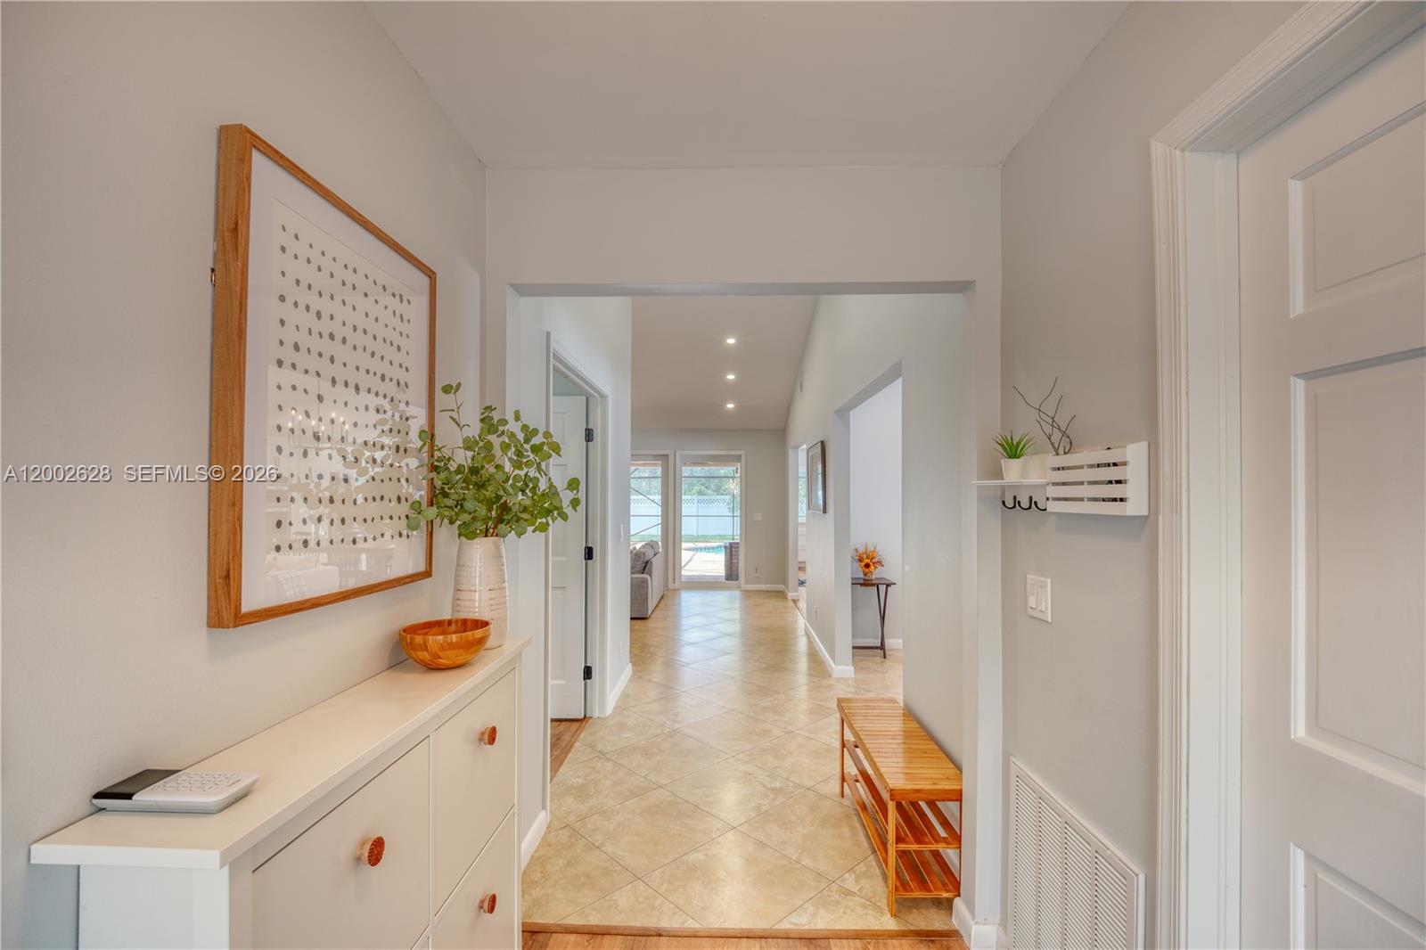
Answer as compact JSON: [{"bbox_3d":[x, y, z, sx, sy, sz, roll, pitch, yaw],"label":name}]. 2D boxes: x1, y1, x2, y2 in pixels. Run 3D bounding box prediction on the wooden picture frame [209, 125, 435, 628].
[{"bbox_3d":[-0.725,-0.136,1.120,0.038,0.757,0.570,0,-1,2],"label":"wooden picture frame"}]

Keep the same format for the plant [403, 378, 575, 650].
[{"bbox_3d":[-0.565,0.100,1.440,0.420,0.670,0.370,0,-1,2],"label":"plant"}]

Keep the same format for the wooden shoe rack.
[{"bbox_3d":[0.735,1.268,2.240,0.290,0.440,0.840,0,-1,2],"label":"wooden shoe rack"}]

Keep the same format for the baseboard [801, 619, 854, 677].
[{"bbox_3d":[1.030,1.560,5.100,0.170,0.090,1.580,0,-1,2],"label":"baseboard"}]

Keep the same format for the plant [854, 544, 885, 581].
[{"bbox_3d":[1.405,0.780,4.970,0.280,0.330,0.270,0,-1,2],"label":"plant"}]

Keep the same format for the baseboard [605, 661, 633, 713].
[{"bbox_3d":[-0.660,1.515,3.970,0.020,0.088,0.860,0,-1,2],"label":"baseboard"}]

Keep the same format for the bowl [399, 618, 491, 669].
[{"bbox_3d":[-0.615,0.396,1.275,0.207,0.088,0.207,0,-1,0],"label":"bowl"}]

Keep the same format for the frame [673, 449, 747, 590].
[{"bbox_3d":[-0.040,0.675,8.450,1.090,2.130,0.130,0,-1,2],"label":"frame"}]

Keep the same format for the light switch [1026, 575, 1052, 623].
[{"bbox_3d":[0.889,0.339,1.515,0.014,0.115,0.117,0,-1,2],"label":"light switch"}]

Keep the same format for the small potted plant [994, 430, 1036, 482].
[{"bbox_3d":[0.840,-0.053,1.540,0.115,0.142,0.118,0,-1,2],"label":"small potted plant"}]

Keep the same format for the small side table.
[{"bbox_3d":[1.355,1.275,4.930,0.460,0.655,0.370,0,-1,2],"label":"small side table"}]

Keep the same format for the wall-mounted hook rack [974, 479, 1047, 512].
[{"bbox_3d":[0.838,0.058,1.545,0.100,0.095,0.300,0,-1,2],"label":"wall-mounted hook rack"}]

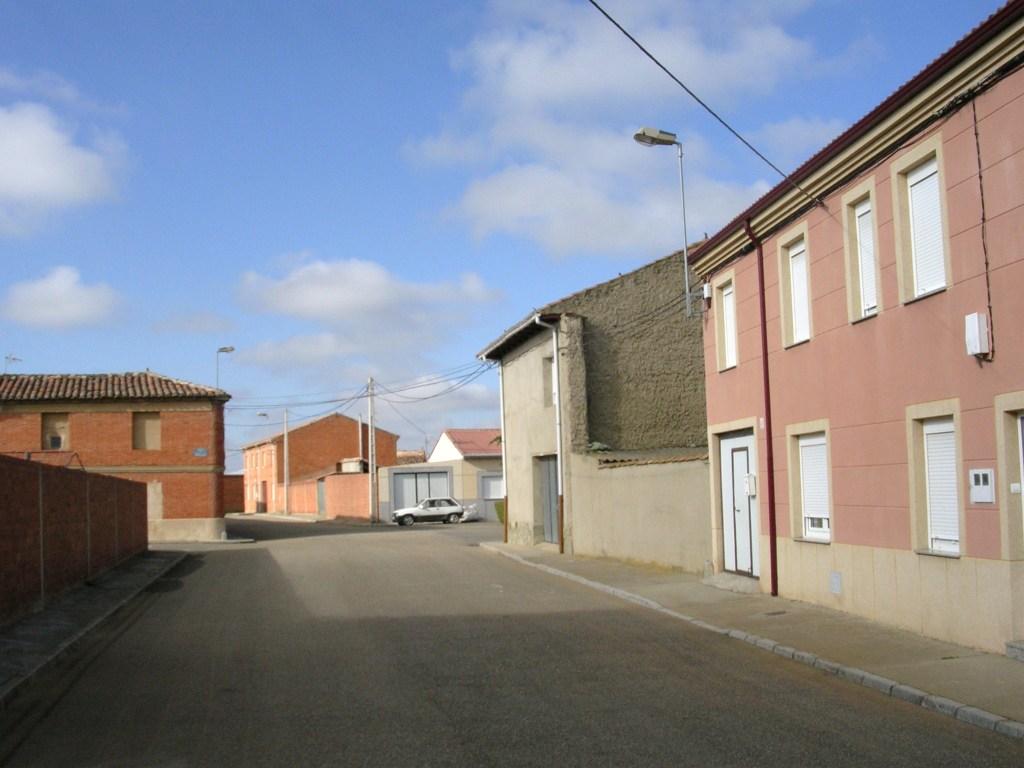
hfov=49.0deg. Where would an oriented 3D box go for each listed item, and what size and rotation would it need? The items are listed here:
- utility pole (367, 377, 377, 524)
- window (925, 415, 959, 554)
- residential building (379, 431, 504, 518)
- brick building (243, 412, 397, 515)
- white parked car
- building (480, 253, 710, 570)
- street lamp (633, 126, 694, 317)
[{"bbox_3d":[-7.417,3.506,59.449,0.350,7.792,0.330,0,-6,-18],"label":"utility pole"},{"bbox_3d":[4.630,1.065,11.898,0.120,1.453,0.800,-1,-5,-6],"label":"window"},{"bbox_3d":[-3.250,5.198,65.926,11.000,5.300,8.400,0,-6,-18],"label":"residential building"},{"bbox_3d":[-17.020,7.048,98.247,10.400,8.100,14.500,1,-6,-22],"label":"brick building"},{"bbox_3d":[-4.268,6.569,58.151,3.750,1.390,1.600,0,-6,-18],"label":"white parked car"},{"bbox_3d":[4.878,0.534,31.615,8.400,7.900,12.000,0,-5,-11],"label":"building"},{"bbox_3d":[2.759,-2.982,20.561,1.000,3.550,0.320,-1,-5,-6],"label":"street lamp"}]

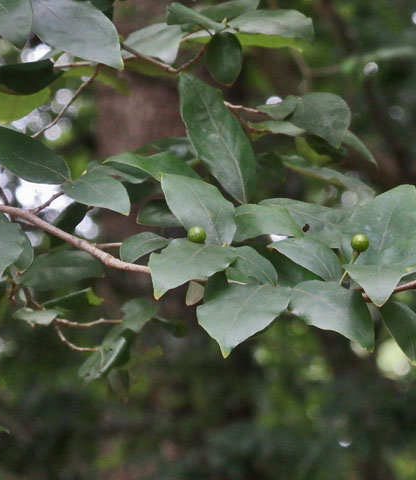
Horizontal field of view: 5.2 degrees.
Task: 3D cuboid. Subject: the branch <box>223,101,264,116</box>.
[{"bbox_3d":[0.027,-0.098,3.400,0.034,0.004,0.004,18,0,-8],"label":"branch"}]

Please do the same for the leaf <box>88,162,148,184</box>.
[{"bbox_3d":[-0.060,-0.043,3.030,0.044,0.013,0.033,5,37,13],"label":"leaf"}]

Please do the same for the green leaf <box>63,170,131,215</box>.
[{"bbox_3d":[-0.073,-0.031,2.996,0.050,0.030,0.009,26,-36,21],"label":"green leaf"}]

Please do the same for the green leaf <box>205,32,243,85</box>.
[{"bbox_3d":[0.011,-0.121,3.050,0.030,0.046,0.010,-4,-37,-2],"label":"green leaf"}]

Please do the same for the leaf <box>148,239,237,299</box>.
[{"bbox_3d":[-0.010,0.018,2.953,0.064,0.013,0.043,-30,45,-33],"label":"leaf"}]

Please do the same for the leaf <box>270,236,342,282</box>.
[{"bbox_3d":[0.071,0.011,3.182,0.057,0.031,0.012,28,-39,16],"label":"leaf"}]

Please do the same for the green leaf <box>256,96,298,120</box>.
[{"bbox_3d":[0.047,-0.088,3.060,0.042,0.013,0.029,-12,32,-40],"label":"green leaf"}]

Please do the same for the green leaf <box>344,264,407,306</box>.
[{"bbox_3d":[0.108,0.029,2.953,0.039,0.012,0.043,0,37,0],"label":"green leaf"}]

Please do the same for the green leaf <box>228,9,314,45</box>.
[{"bbox_3d":[0.042,-0.142,3.050,0.058,0.015,0.036,6,35,5],"label":"green leaf"}]

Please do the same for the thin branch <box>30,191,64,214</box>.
[{"bbox_3d":[-0.105,-0.025,3.007,0.025,0.005,0.008,-34,0,0],"label":"thin branch"}]

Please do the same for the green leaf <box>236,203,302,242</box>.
[{"bbox_3d":[0.039,-0.012,3.000,0.056,0.014,0.036,13,38,21],"label":"green leaf"}]

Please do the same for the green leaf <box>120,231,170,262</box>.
[{"bbox_3d":[-0.041,0.005,3.020,0.044,0.012,0.031,-19,42,-39],"label":"green leaf"}]

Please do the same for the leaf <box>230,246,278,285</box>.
[{"bbox_3d":[0.029,0.016,3.039,0.048,0.030,0.009,34,-26,21],"label":"leaf"}]

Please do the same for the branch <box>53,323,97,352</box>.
[{"bbox_3d":[-0.091,0.067,3.135,0.036,0.011,0.014,34,0,-5],"label":"branch"}]

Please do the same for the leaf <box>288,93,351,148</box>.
[{"bbox_3d":[0.084,-0.089,3.399,0.044,0.052,0.013,-33,-25,-17],"label":"leaf"}]

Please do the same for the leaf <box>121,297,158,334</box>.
[{"bbox_3d":[-0.046,0.050,3.060,0.042,0.012,0.030,-17,24,50],"label":"leaf"}]

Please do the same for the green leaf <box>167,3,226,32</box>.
[{"bbox_3d":[-0.008,-0.148,3.050,0.049,0.016,0.028,13,15,-38],"label":"green leaf"}]

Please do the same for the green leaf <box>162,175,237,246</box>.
[{"bbox_3d":[-0.007,-0.022,3.151,0.035,0.071,0.012,-34,-21,-23],"label":"green leaf"}]

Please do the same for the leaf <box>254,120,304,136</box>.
[{"bbox_3d":[0.050,-0.083,3.400,0.044,0.010,0.025,8,24,17],"label":"leaf"}]

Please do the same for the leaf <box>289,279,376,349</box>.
[{"bbox_3d":[0.089,0.051,3.120,0.075,0.043,0.016,37,-32,19],"label":"leaf"}]

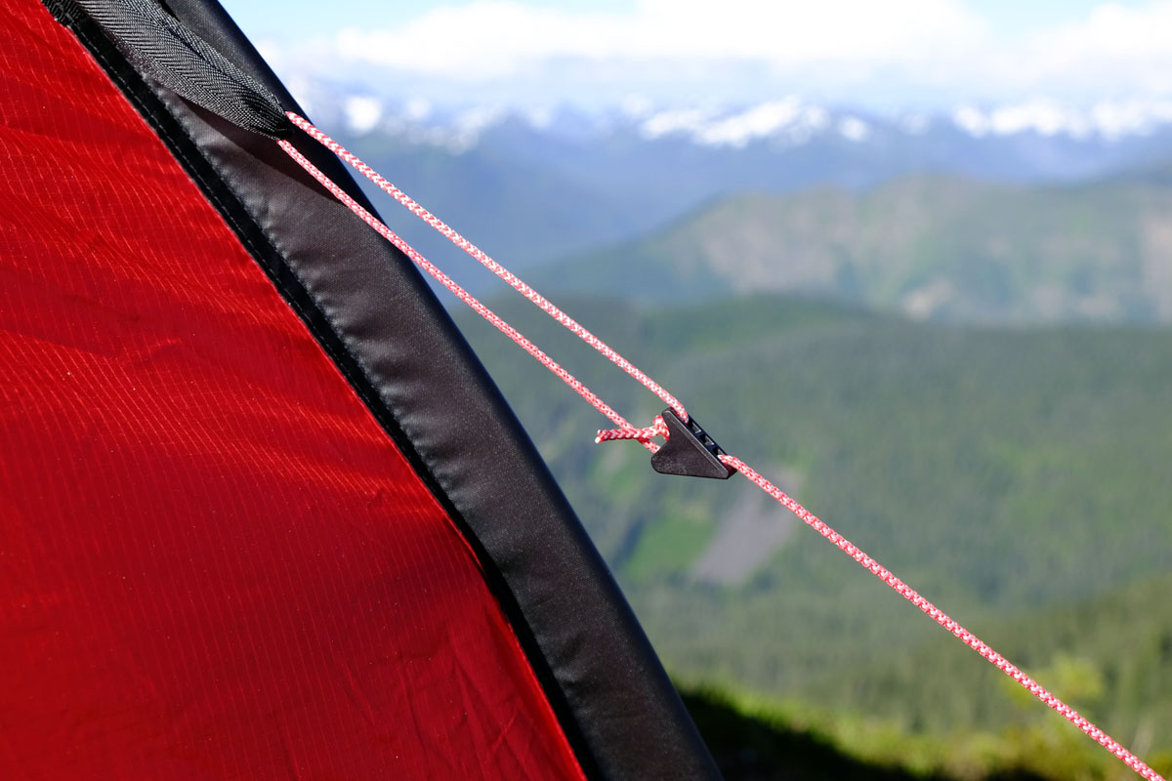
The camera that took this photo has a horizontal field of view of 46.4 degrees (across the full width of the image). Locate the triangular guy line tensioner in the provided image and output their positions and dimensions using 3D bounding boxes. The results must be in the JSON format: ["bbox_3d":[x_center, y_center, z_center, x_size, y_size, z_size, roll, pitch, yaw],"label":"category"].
[{"bbox_3d":[0.031,0.021,0.429,0.029,0.018,0.007,47,31,10],"label":"triangular guy line tensioner"}]

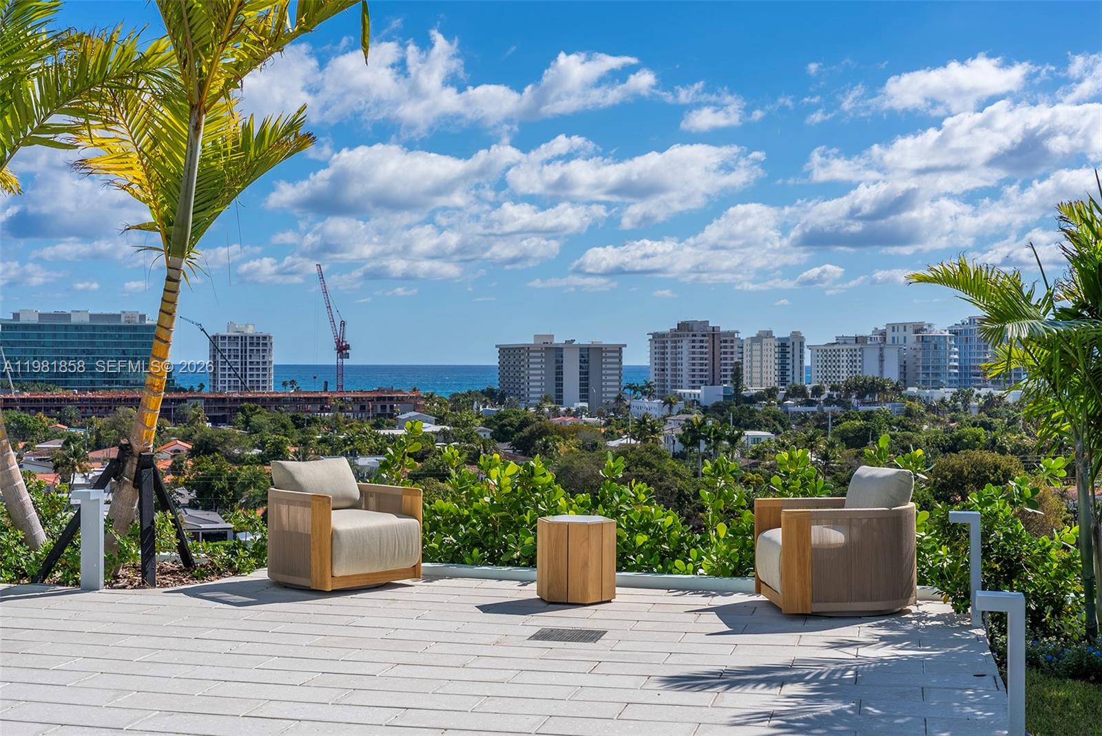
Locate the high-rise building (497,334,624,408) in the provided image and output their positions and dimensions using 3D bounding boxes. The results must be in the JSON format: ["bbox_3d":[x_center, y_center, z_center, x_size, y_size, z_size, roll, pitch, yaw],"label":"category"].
[{"bbox_3d":[4.393,2.941,731.823,51.000,38.000,49.000,0,0,-16],"label":"high-rise building"}]

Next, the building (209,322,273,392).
[{"bbox_3d":[-138.156,0.356,656.000,24.000,40.294,28.000,0,0,-26],"label":"building"}]

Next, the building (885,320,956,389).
[{"bbox_3d":[191.027,-1.738,763.646,23.562,43.497,30.000,0,0,-26],"label":"building"}]

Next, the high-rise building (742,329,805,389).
[{"bbox_3d":[108.146,1.127,713.929,16.889,38.222,27.209,0,0,-26],"label":"high-rise building"}]

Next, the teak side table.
[{"bbox_3d":[0.162,1.178,9.070,0.494,0.492,0.428,0,0,15],"label":"teak side table"}]

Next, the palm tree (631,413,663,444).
[{"bbox_3d":[20.808,15.654,320.000,7.000,12.000,7.000,0,0,0],"label":"palm tree"}]

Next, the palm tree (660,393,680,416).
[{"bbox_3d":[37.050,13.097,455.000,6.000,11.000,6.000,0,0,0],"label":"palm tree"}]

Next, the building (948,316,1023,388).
[{"bbox_3d":[224.025,-4.142,758.000,29.000,44.000,30.000,0,0,-18],"label":"building"}]

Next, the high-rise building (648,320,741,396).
[{"bbox_3d":[69.953,-1.180,720.102,28.621,42.779,35.223,0,0,-26],"label":"high-rise building"}]

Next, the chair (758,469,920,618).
[{"bbox_3d":[1.705,1.015,8.748,0.840,0.818,0.730,0,0,-5],"label":"chair"}]

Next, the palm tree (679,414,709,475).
[{"bbox_3d":[27.229,15.376,280.000,5.700,13.200,5.700,0,0,0],"label":"palm tree"}]

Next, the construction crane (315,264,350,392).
[{"bbox_3d":[-90.589,-12.061,610.000,14.500,62.000,6.000,0,0,-9],"label":"construction crane"}]

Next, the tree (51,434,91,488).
[{"bbox_3d":[-77.730,16.748,238.000,6.000,11.328,6.000,0,0,0],"label":"tree"}]

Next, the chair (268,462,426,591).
[{"bbox_3d":[-1.420,1.045,9.950,0.770,0.820,0.820,0,0,-44],"label":"chair"}]

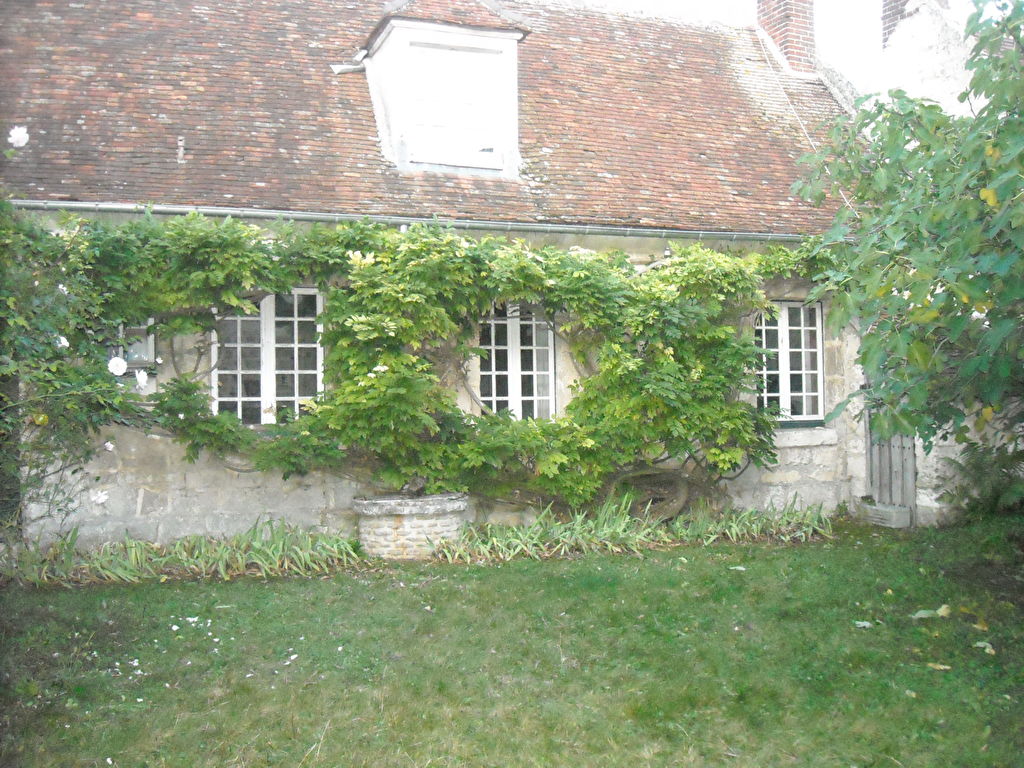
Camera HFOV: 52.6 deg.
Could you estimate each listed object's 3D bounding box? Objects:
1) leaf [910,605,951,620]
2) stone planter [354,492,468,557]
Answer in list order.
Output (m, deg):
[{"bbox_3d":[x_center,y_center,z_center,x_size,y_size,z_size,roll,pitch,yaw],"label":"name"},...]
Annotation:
[{"bbox_3d":[2.688,1.471,6.650,0.230,0.060,0.150,-1,-2,10],"label":"leaf"},{"bbox_3d":[-0.948,1.333,9.750,1.070,0.520,1.020,0,-2,-17],"label":"stone planter"}]

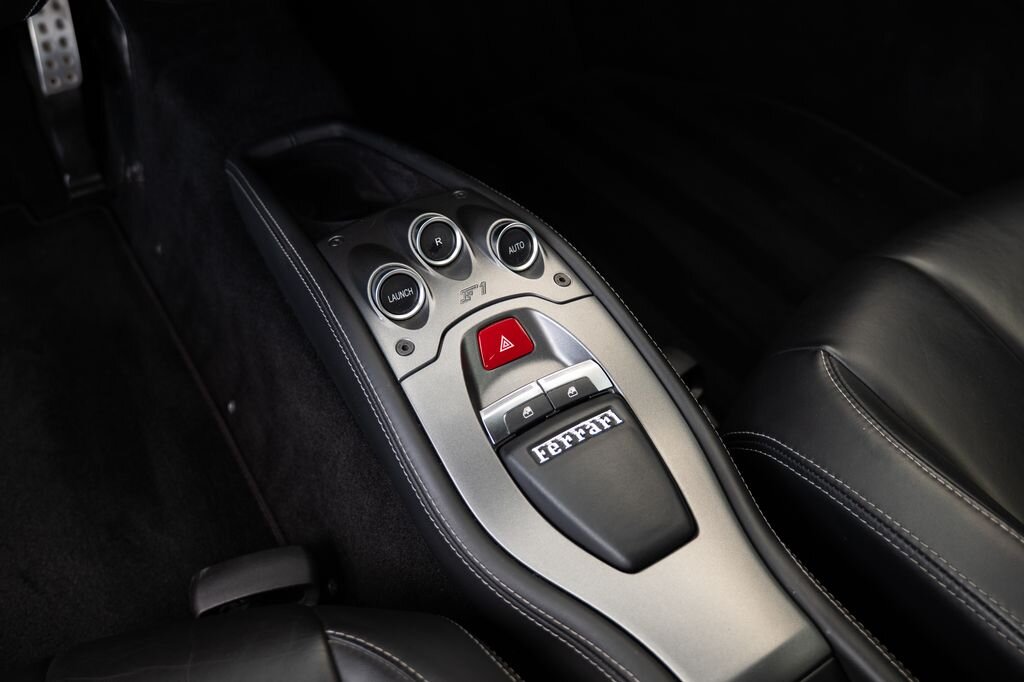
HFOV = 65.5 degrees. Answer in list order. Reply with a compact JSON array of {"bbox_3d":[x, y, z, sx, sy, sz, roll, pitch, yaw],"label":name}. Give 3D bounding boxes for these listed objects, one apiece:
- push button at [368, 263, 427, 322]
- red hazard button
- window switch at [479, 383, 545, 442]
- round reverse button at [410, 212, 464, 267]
[{"bbox_3d":[-0.078,-0.033,0.540,0.036,0.036,0.017,-24,17,-19],"label":"push button"},{"bbox_3d":[-0.004,0.002,0.530,0.036,0.026,0.010,-24,11,-19],"label":"red hazard button"},{"bbox_3d":[0.004,0.046,0.488,0.042,0.012,0.025,-24,58,-17],"label":"window switch"},{"bbox_3d":[-0.055,-0.071,0.563,0.036,0.036,0.017,-24,17,-19],"label":"round reverse button"}]

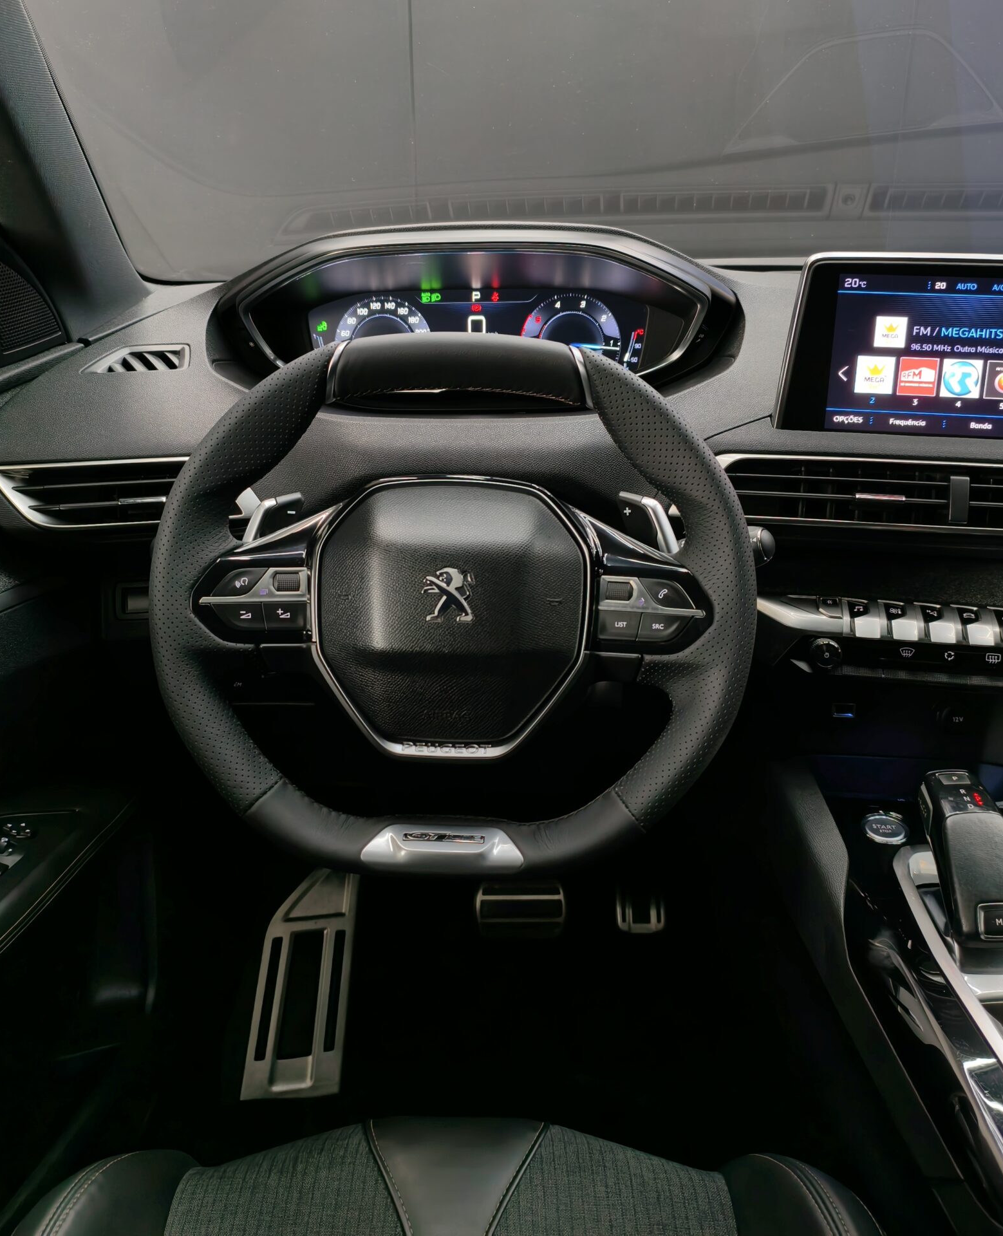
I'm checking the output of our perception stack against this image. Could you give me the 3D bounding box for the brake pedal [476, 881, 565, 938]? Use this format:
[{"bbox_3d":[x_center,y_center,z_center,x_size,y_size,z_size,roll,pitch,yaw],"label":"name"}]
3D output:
[{"bbox_3d":[0.021,0.312,1.175,0.095,0.060,0.030,1,-10,2],"label":"brake pedal"}]

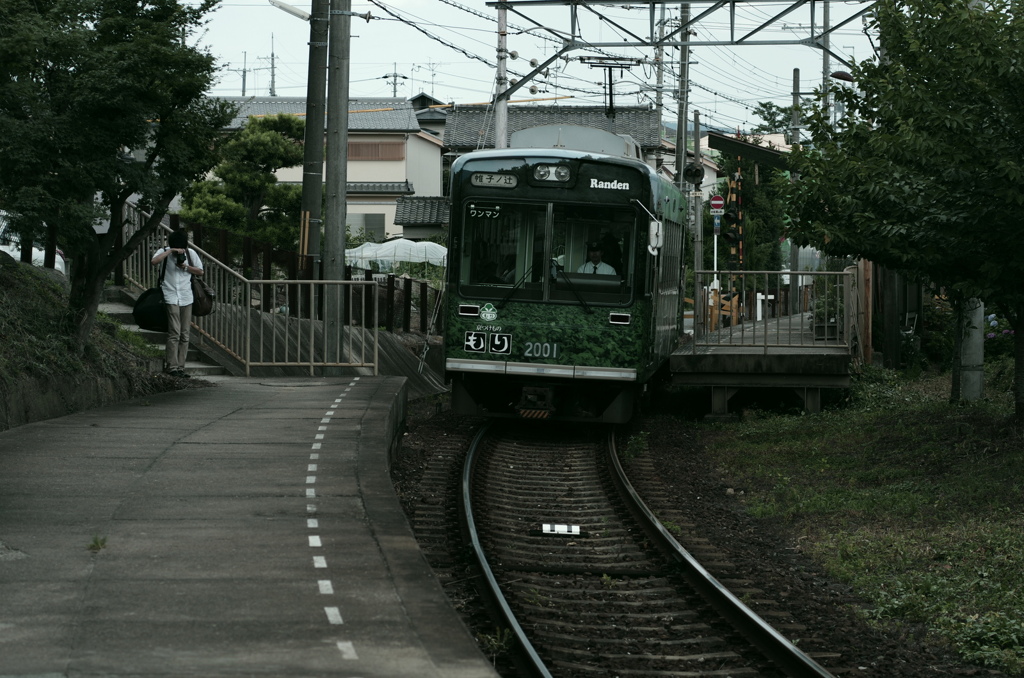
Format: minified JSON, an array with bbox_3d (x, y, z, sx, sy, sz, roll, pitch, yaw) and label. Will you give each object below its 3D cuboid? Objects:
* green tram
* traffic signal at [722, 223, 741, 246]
[{"bbox_3d":[1.089,-1.106,43.606,2.480,3.700,15.000,3,2,5],"label":"green tram"},{"bbox_3d":[6.040,-2.848,82.000,0.380,0.580,0.500,-1,2,-25],"label":"traffic signal"}]

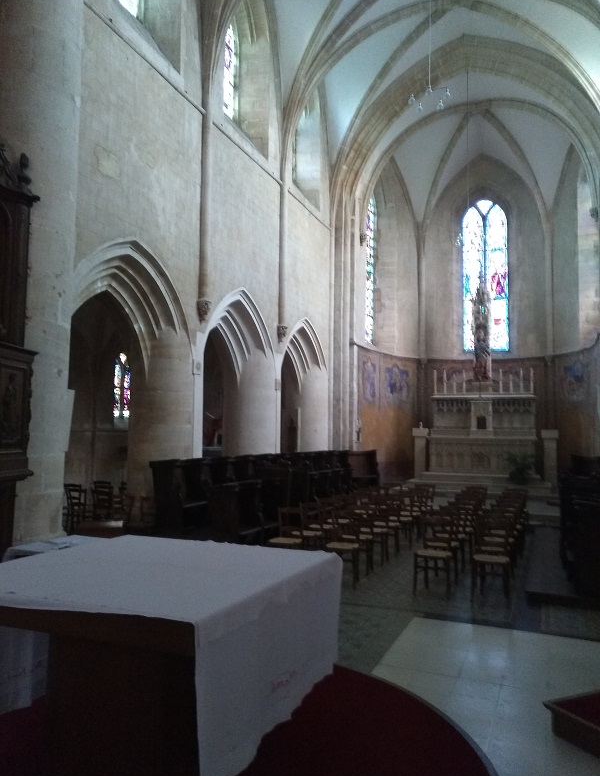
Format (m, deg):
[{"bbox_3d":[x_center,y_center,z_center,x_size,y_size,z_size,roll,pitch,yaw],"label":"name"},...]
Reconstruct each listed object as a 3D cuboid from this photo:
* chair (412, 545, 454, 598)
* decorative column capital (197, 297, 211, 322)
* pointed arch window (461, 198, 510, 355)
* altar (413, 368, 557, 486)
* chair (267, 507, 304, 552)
[{"bbox_3d":[1.624,2.020,6.381,0.430,0.870,0.490,-1,-5,26],"label":"chair"},{"bbox_3d":[-1.576,-1.268,8.697,0.170,0.380,0.200,-1,-5,26],"label":"decorative column capital"},{"bbox_3d":[6.017,-3.710,17.273,1.390,5.000,0.250,-1,-5,26],"label":"pointed arch window"},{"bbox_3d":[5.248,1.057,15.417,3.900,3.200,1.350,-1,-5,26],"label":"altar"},{"bbox_3d":[-0.181,2.049,7.079,0.430,0.870,0.480,-1,-5,26],"label":"chair"}]

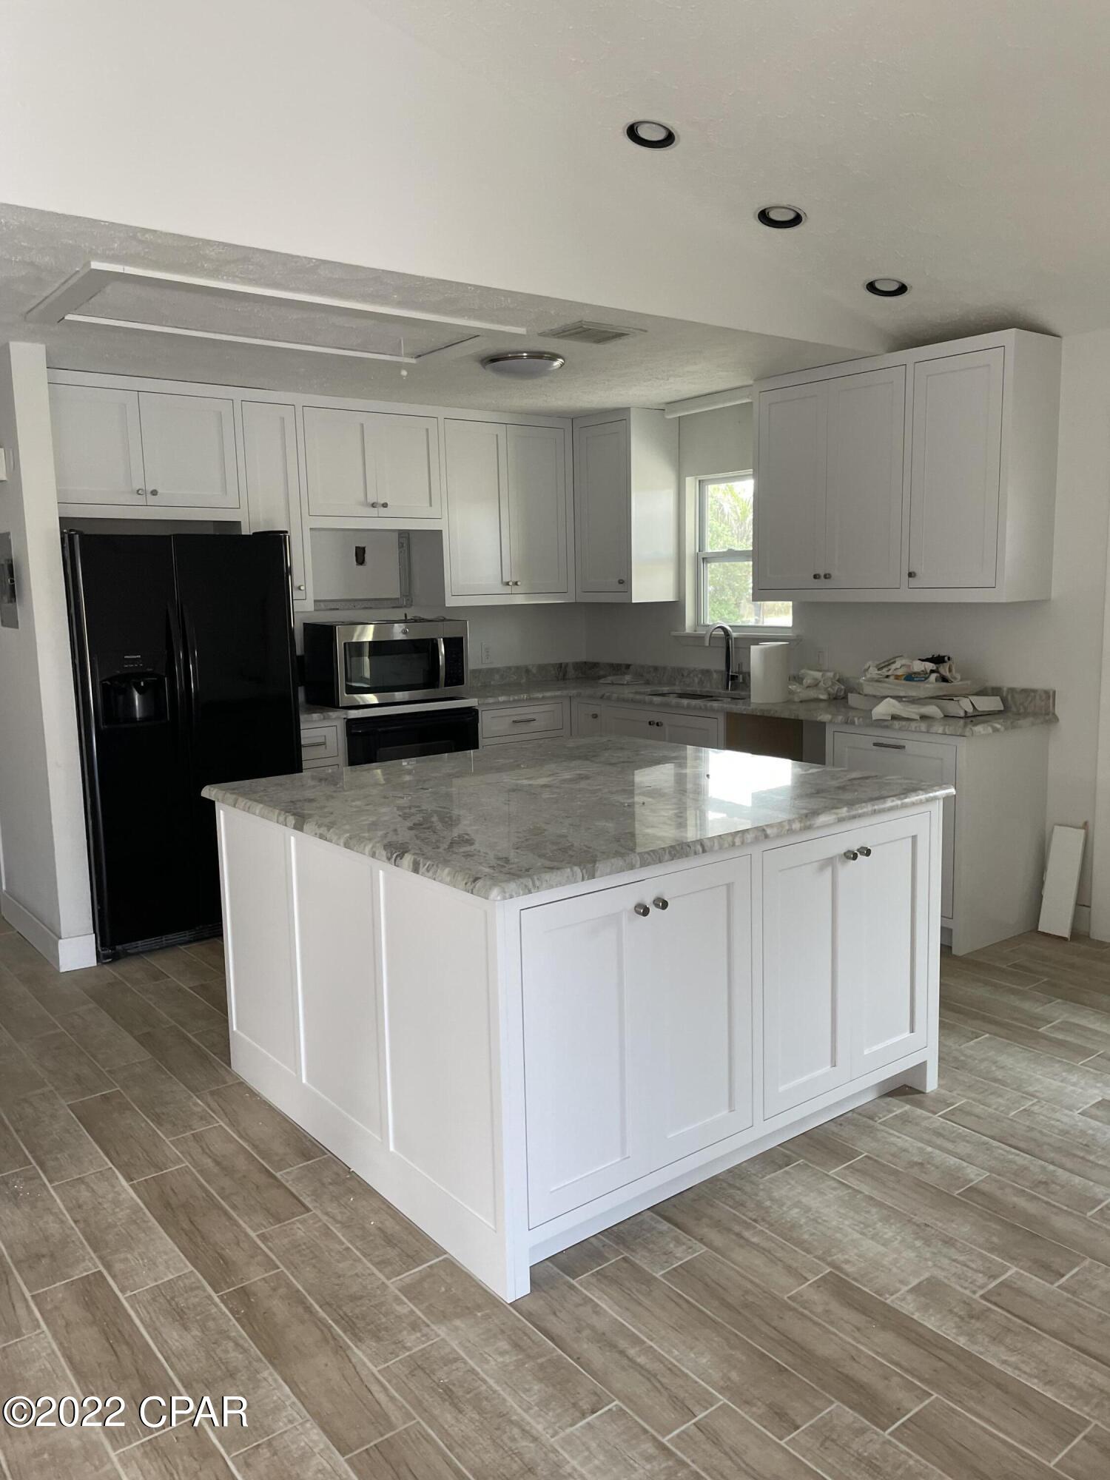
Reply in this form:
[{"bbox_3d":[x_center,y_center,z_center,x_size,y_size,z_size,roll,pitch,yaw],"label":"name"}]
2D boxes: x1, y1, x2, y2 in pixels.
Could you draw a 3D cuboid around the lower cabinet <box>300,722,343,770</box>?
[{"bbox_3d":[-1.331,0.323,5.580,0.340,0.873,0.618,-7,10,-37],"label":"lower cabinet"}]

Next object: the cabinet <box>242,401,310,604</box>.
[{"bbox_3d":[-1.440,-1.134,5.445,0.302,0.983,0.368,-7,10,-37],"label":"cabinet"}]

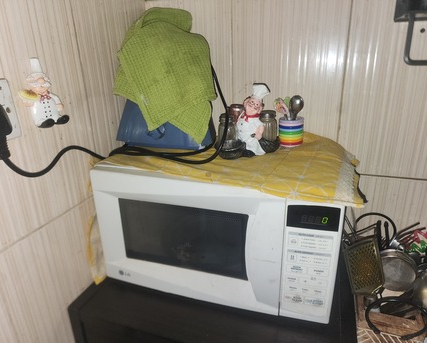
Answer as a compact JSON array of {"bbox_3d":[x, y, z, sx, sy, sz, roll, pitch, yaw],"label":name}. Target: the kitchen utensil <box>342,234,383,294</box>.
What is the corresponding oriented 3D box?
[{"bbox_3d":[0.296,0.186,0.600,0.062,0.112,0.022,-18,-4,10],"label":"kitchen utensil"}]

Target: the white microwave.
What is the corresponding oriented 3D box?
[{"bbox_3d":[0.031,0.084,0.699,0.455,0.258,0.315,5,21,17],"label":"white microwave"}]

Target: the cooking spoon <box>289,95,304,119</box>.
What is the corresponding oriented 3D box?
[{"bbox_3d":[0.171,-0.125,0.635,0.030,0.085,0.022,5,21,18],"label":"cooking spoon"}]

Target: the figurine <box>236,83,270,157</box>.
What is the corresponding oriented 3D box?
[{"bbox_3d":[0.082,-0.108,0.610,0.066,0.137,0.056,1,20,6],"label":"figurine"}]

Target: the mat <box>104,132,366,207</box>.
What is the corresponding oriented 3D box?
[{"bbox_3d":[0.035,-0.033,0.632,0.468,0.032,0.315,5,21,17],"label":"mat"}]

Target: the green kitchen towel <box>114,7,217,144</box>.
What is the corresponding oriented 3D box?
[{"bbox_3d":[-0.083,-0.197,0.647,0.215,0.242,0.140,3,21,13],"label":"green kitchen towel"}]

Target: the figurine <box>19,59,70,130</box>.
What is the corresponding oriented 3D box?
[{"bbox_3d":[-0.264,-0.123,0.479,0.035,0.103,0.079,8,22,23],"label":"figurine"}]

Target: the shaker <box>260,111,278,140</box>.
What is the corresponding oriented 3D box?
[{"bbox_3d":[0.113,-0.090,0.630,0.037,0.078,0.037,1,20,7],"label":"shaker"}]

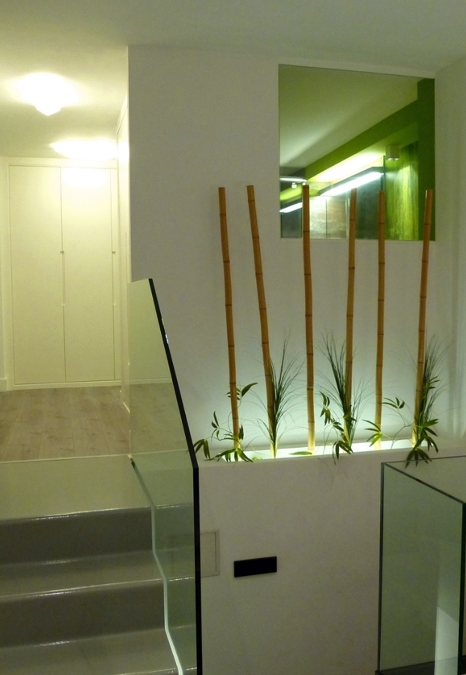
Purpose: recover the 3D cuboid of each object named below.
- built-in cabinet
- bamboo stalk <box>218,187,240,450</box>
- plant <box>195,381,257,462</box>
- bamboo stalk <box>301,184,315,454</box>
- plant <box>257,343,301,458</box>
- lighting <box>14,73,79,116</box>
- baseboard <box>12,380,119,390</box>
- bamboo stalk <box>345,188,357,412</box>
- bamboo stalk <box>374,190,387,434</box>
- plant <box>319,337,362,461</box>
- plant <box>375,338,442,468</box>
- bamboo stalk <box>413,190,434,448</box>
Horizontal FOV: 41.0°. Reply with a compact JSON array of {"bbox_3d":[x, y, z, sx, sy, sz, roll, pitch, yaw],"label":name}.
[{"bbox_3d":[-1.587,-0.576,5.908,0.970,2.060,0.050,-1,3,-15],"label":"built-in cabinet"},{"bbox_3d":[-0.018,-0.080,3.397,0.035,1.466,0.035,-4,2,-15],"label":"bamboo stalk"},{"bbox_3d":[-0.046,0.456,3.364,0.310,0.429,0.250,-1,3,-15],"label":"plant"},{"bbox_3d":[0.406,-0.092,3.332,0.036,1.470,0.036,-2,1,-15],"label":"bamboo stalk"},{"bbox_3d":[0.254,0.350,3.480,0.240,0.645,0.230,0,3,0],"label":"plant"},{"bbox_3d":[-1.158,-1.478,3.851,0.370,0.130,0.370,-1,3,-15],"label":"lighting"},{"bbox_3d":[-1.585,0.460,5.933,1.010,0.062,0.025,-1,3,-15],"label":"baseboard"},{"bbox_3d":[0.685,-0.096,3.582,0.034,1.515,0.034,1,1,-15],"label":"bamboo stalk"},{"bbox_3d":[0.856,-0.099,3.627,0.033,1.502,0.033,1,1,-15],"label":"bamboo stalk"},{"bbox_3d":[0.579,0.326,3.352,0.200,0.650,0.200,-1,3,-15],"label":"plant"},{"bbox_3d":[0.972,0.359,3.445,0.310,0.670,0.270,-1,3,-15],"label":"plant"},{"bbox_3d":[1.120,-0.115,3.697,0.035,1.522,0.035,3,0,-15],"label":"bamboo stalk"}]

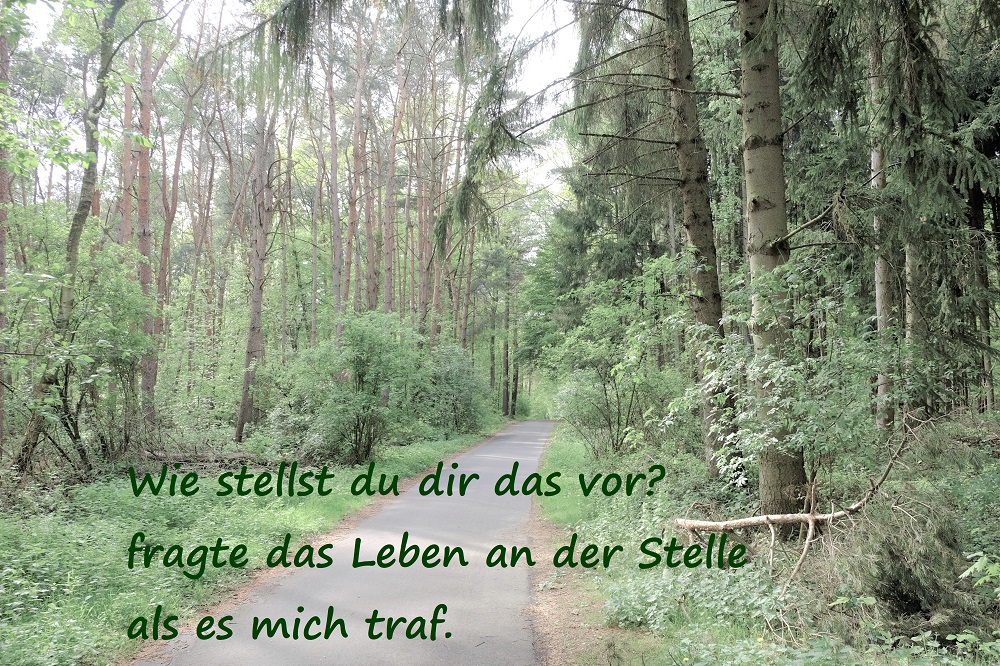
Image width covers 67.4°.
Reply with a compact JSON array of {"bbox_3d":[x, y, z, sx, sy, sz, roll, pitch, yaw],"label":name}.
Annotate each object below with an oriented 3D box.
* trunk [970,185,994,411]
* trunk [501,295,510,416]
[{"bbox_3d":[17.583,-1.343,27.325,0.420,8.300,0.380,-1,-4,0],"label":"trunk"},{"bbox_3d":[0.363,1.336,45.289,0.400,7.380,0.380,1,-5,0],"label":"trunk"}]

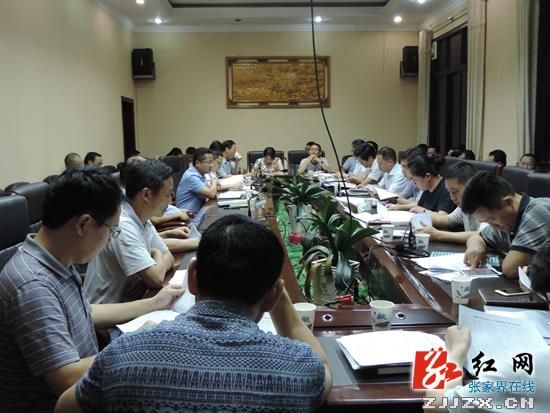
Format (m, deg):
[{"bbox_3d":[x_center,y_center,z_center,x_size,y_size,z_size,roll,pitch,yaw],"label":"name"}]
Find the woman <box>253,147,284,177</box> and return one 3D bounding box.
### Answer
[{"bbox_3d":[-0.044,-0.242,7.792,0.500,1.160,0.680,-1,8,-3],"label":"woman"}]

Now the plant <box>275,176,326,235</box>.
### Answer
[{"bbox_3d":[0.221,-0.007,4.453,0.400,0.460,0.400,-1,8,-3],"label":"plant"}]

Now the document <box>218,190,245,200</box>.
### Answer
[{"bbox_3d":[-0.418,-0.108,5.352,0.250,0.030,0.340,-1,8,-3],"label":"document"}]

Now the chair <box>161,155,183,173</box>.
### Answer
[{"bbox_3d":[-0.768,0.107,5.330,0.660,1.140,0.600,0,8,5],"label":"chair"}]

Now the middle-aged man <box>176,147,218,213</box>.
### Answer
[{"bbox_3d":[-0.601,0.074,5.182,0.660,1.240,0.520,-1,8,2],"label":"middle-aged man"}]

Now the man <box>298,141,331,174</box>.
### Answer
[{"bbox_3d":[0.597,-0.274,7.768,0.520,1.210,0.700,-1,8,-3],"label":"man"}]

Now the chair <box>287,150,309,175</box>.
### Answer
[{"bbox_3d":[0.494,-0.262,8.068,0.600,1.110,0.660,-1,8,-3],"label":"chair"}]

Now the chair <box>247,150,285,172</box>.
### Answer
[{"bbox_3d":[-0.096,-0.249,8.042,0.600,1.110,0.660,-1,8,-3],"label":"chair"}]

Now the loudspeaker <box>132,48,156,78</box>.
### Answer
[{"bbox_3d":[-2.435,-2.638,10.300,0.380,0.520,0.330,-2,8,-10],"label":"loudspeaker"}]

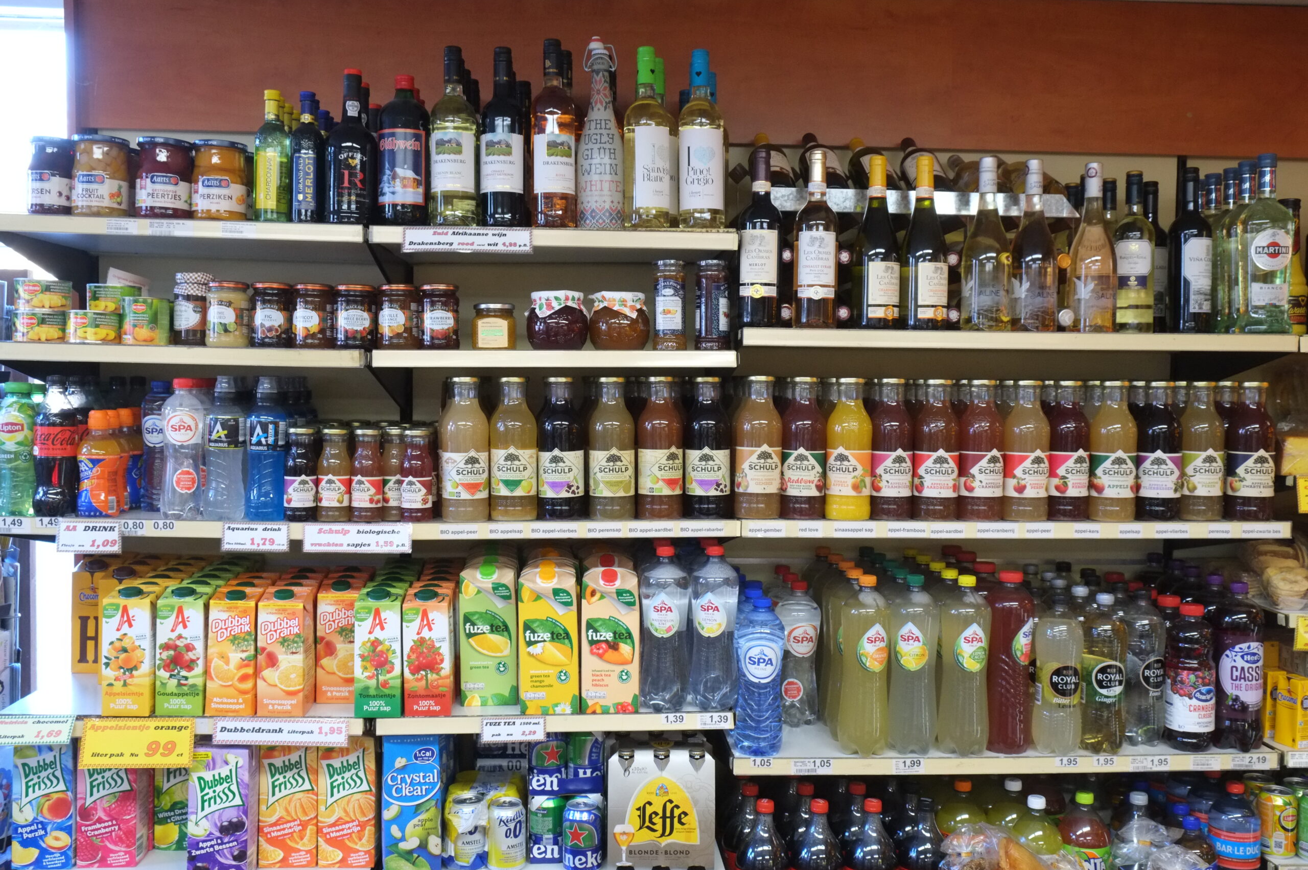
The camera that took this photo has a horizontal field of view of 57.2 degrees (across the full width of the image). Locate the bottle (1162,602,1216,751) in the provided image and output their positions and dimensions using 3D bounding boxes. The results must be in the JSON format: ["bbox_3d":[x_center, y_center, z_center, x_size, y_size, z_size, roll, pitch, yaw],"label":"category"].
[{"bbox_3d":[0.970,0.431,2.165,0.084,0.263,0.084,-1,3,-19],"label":"bottle"}]

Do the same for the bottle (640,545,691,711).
[{"bbox_3d":[0.019,0.340,2.134,0.088,0.285,0.088,0,3,1],"label":"bottle"}]

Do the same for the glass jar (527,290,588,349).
[{"bbox_3d":[-0.168,-0.199,2.100,0.104,0.103,0.104,0,4,-3],"label":"glass jar"}]

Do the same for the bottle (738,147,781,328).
[{"bbox_3d":[0.184,-0.336,2.061,0.073,0.302,0.073,1,3,6],"label":"bottle"}]

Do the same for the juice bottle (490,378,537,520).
[{"bbox_3d":[-0.233,0.024,2.000,0.077,0.237,0.077,0,3,-4],"label":"juice bottle"}]

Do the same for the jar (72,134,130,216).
[{"bbox_3d":[-0.920,-0.430,1.996,0.087,0.125,0.087,0,3,-5],"label":"jar"}]

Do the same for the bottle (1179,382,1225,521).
[{"bbox_3d":[0.989,0.028,2.165,0.077,0.248,0.077,1,3,3],"label":"bottle"}]

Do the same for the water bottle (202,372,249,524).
[{"bbox_3d":[-0.711,0.023,1.985,0.065,0.237,0.065,-1,3,-15],"label":"water bottle"}]

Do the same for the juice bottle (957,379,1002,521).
[{"bbox_3d":[0.579,0.025,2.116,0.079,0.245,0.079,-1,3,-20],"label":"juice bottle"}]

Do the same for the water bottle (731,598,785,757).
[{"bbox_3d":[0.190,0.428,2.147,0.087,0.272,0.087,0,4,-3],"label":"water bottle"}]

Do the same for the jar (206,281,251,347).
[{"bbox_3d":[-0.714,-0.201,2.013,0.070,0.111,0.070,0,3,-3],"label":"jar"}]

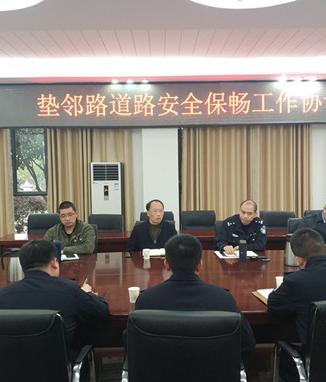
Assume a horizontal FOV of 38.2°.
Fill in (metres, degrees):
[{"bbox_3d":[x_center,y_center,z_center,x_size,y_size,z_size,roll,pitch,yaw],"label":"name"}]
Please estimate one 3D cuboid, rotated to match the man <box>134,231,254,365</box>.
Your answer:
[{"bbox_3d":[0.150,0.827,2.448,0.600,1.240,0.780,-1,3,2],"label":"man"}]

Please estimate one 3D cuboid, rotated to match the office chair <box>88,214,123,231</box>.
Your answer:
[{"bbox_3d":[-0.727,0.773,5.670,0.570,0.980,0.610,-1,3,5],"label":"office chair"}]

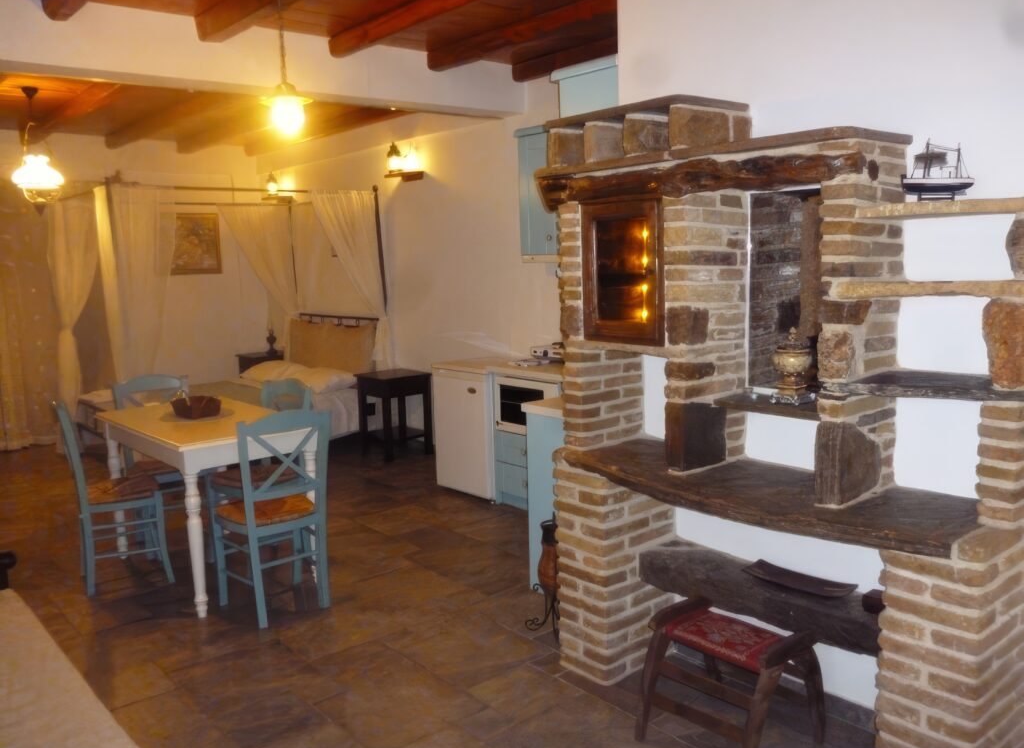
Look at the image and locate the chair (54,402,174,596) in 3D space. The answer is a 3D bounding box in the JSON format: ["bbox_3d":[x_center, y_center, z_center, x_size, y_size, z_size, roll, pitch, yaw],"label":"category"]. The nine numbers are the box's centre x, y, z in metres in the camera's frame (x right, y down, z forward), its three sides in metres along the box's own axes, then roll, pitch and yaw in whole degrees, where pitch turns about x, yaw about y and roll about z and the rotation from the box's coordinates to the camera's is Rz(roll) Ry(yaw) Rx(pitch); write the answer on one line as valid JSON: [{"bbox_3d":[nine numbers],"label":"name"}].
[{"bbox_3d":[-2.034,0.610,4.205,0.445,0.925,0.450,-9,11,-40],"label":"chair"}]

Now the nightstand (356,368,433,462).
[{"bbox_3d":[-0.943,0.330,6.740,0.440,0.655,0.470,-9,11,-40],"label":"nightstand"}]

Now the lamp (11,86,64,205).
[{"bbox_3d":[-3.221,-1.500,5.595,0.340,0.835,0.340,-9,10,-40],"label":"lamp"}]

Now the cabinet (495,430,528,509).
[{"bbox_3d":[0.298,0.572,5.114,0.550,0.475,0.550,-9,10,-40],"label":"cabinet"}]

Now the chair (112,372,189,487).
[{"bbox_3d":[-1.946,0.483,4.747,0.430,0.900,0.470,-9,10,-40],"label":"chair"}]

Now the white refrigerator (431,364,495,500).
[{"bbox_3d":[-0.117,0.338,5.572,0.570,0.838,0.565,-9,10,-40],"label":"white refrigerator"}]

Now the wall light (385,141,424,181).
[{"bbox_3d":[-0.853,-1.666,6.479,0.200,0.310,0.260,-9,11,-40],"label":"wall light"}]

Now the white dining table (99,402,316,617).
[{"bbox_3d":[-1.530,0.612,4.192,0.665,0.770,1.230,-9,10,-40],"label":"white dining table"}]

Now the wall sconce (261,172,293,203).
[{"bbox_3d":[-2.293,-1.833,8.073,0.200,0.310,0.220,-9,10,-40],"label":"wall sconce"}]

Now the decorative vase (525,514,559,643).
[{"bbox_3d":[0.149,0.814,3.324,0.210,0.500,0.210,-2,8,0],"label":"decorative vase"}]

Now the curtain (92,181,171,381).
[{"bbox_3d":[-2.541,-0.306,5.763,0.480,1.980,0.240,-9,10,-40],"label":"curtain"}]

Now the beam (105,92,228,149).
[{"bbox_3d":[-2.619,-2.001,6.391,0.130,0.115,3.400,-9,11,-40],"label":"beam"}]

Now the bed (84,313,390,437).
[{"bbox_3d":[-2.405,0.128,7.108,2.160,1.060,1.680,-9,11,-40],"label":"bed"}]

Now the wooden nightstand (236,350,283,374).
[{"bbox_3d":[-2.522,0.121,8.575,0.440,0.655,0.450,-9,11,-40],"label":"wooden nightstand"}]

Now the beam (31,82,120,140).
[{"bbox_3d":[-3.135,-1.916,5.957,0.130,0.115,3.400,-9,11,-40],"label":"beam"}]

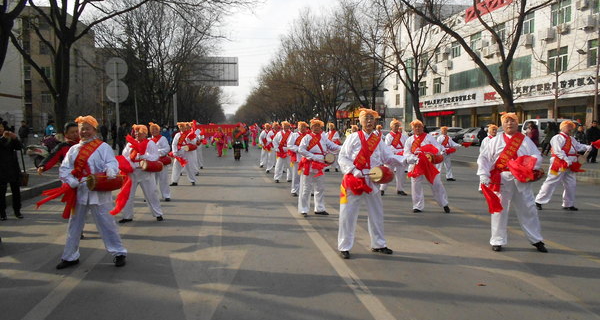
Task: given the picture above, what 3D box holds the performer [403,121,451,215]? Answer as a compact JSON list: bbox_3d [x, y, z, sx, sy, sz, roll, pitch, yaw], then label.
[{"bbox_3d":[2.354,0.192,8.386,0.800,1.410,0.550,1,4,12],"label":"performer"}]

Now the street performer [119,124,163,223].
[{"bbox_3d":[-2.649,0.204,7.534,0.720,1.570,0.550,0,4,-3],"label":"street performer"}]

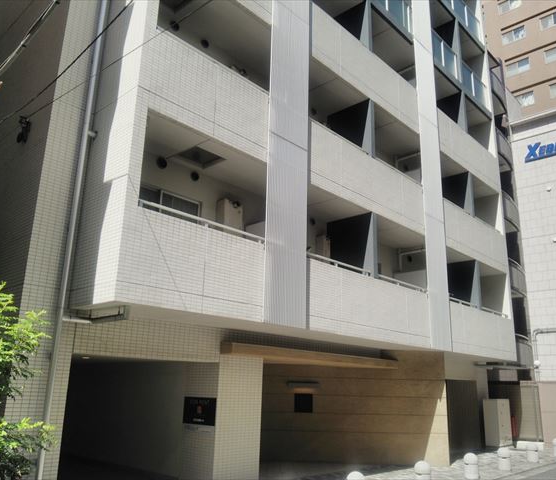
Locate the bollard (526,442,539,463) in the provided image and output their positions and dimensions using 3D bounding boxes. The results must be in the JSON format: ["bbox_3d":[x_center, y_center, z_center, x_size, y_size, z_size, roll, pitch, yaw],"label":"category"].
[{"bbox_3d":[6.765,5.649,14.775,0.290,0.500,0.290,-12,-20,40],"label":"bollard"}]

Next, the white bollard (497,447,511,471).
[{"bbox_3d":[5.358,5.174,13.149,0.290,0.500,0.290,-12,-20,40],"label":"white bollard"}]

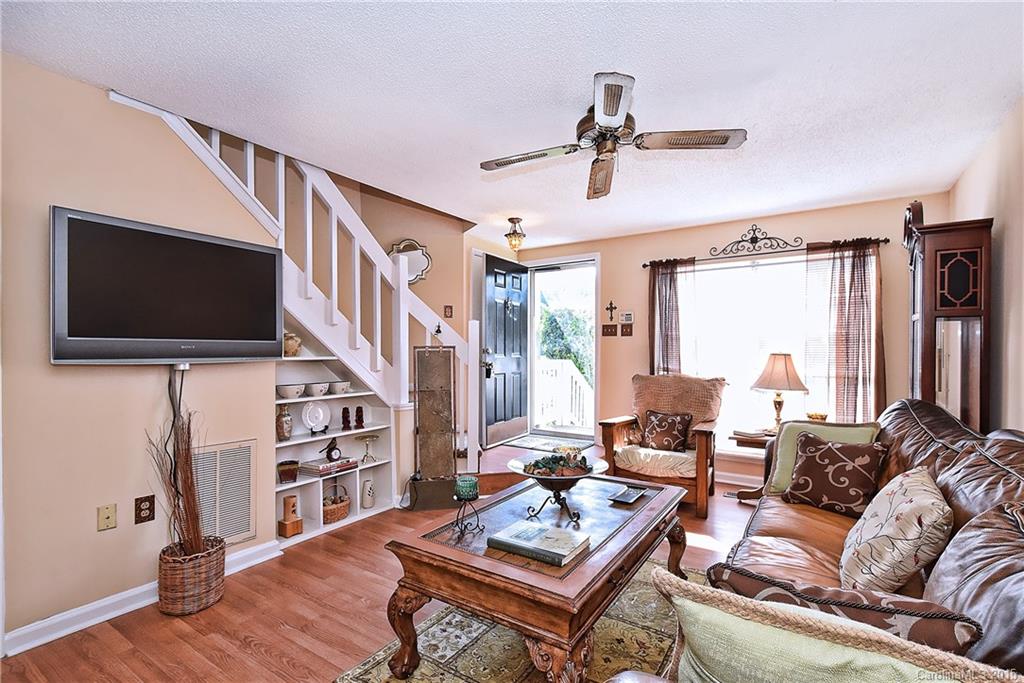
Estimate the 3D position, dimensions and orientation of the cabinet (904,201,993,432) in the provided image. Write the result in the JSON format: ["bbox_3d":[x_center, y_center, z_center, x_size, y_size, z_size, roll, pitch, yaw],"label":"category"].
[{"bbox_3d":[2.580,0.217,2.553,0.310,2.180,0.470,0,-1,36],"label":"cabinet"}]

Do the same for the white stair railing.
[{"bbox_3d":[-1.371,-0.015,3.099,1.100,2.300,2.450,0,-1,36],"label":"white stair railing"}]

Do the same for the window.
[{"bbox_3d":[2.192,0.135,3.866,1.690,1.750,0.120,0,-1,36],"label":"window"}]

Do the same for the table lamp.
[{"bbox_3d":[2.182,0.424,3.480,0.410,0.670,0.410,0,-1,36],"label":"table lamp"}]

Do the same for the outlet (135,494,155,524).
[{"bbox_3d":[-1.793,0.825,2.088,0.010,0.122,0.075,0,0,37],"label":"outlet"}]

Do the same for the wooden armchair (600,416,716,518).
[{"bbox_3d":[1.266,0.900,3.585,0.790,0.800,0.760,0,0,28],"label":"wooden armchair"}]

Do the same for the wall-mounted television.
[{"bbox_3d":[-1.661,-0.229,2.183,0.100,0.650,0.965,0,0,33],"label":"wall-mounted television"}]

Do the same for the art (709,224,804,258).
[{"bbox_3d":[2.196,-0.945,3.876,0.750,0.250,0.020,0,0,37],"label":"art"}]

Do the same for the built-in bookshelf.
[{"bbox_3d":[-1.270,0.572,3.014,0.280,1.425,0.870,0,0,37],"label":"built-in bookshelf"}]

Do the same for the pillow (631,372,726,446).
[{"bbox_3d":[1.371,0.577,3.648,0.720,0.550,0.200,0,-19,36],"label":"pillow"}]

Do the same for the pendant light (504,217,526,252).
[{"bbox_3d":[0.031,-0.965,3.916,0.200,0.320,0.200,0,0,0],"label":"pendant light"}]

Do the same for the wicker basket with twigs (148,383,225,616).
[{"bbox_3d":[-1.577,0.756,2.093,0.260,1.040,0.310,0,-1,36],"label":"wicker basket with twigs"}]

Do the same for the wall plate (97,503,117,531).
[{"bbox_3d":[-1.875,0.820,1.978,0.010,0.114,0.070,0,0,37],"label":"wall plate"}]

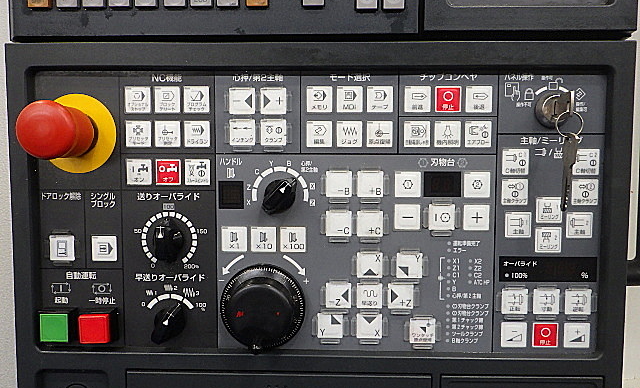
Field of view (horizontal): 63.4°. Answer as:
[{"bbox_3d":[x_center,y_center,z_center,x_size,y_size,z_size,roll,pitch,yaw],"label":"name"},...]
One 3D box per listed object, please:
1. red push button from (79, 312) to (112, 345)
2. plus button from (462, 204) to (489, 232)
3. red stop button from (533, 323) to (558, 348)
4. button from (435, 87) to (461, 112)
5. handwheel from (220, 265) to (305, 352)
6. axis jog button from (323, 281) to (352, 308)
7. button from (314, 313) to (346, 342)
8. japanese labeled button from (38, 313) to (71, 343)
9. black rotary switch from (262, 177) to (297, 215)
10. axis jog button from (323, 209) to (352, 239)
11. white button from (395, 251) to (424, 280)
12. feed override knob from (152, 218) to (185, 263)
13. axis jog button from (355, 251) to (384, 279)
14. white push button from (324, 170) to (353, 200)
[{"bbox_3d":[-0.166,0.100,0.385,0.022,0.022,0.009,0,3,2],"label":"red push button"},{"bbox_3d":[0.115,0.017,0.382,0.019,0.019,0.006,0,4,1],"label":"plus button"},{"bbox_3d":[0.170,0.106,0.393,0.019,0.019,0.008,0,3,2],"label":"red stop button"},{"bbox_3d":[0.093,-0.069,0.377,0.019,0.019,0.006,0,4,1],"label":"button"},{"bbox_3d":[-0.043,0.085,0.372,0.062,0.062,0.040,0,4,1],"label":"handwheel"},{"bbox_3d":[0.014,0.076,0.389,0.019,0.019,0.006,0,3,2],"label":"axis jog button"},{"bbox_3d":[0.008,0.100,0.397,0.019,0.019,0.008,0,3,2],"label":"button"},{"bbox_3d":[-0.202,0.102,0.399,0.022,0.022,0.012,0,3,2],"label":"japanese labeled button"},{"bbox_3d":[-0.029,0.002,0.378,0.025,0.026,0.018,0,4,1],"label":"black rotary switch"},{"bbox_3d":[0.015,0.022,0.392,0.019,0.019,0.008,0,3,2],"label":"axis jog button"},{"bbox_3d":[0.068,0.054,0.393,0.019,0.019,0.008,0,3,2],"label":"white button"},{"bbox_3d":[-0.114,0.035,0.381,0.024,0.029,0.018,0,4,1],"label":"feed override knob"},{"bbox_3d":[0.037,0.053,0.386,0.019,0.019,0.006,0,4,1],"label":"axis jog button"},{"bbox_3d":[0.014,-0.007,0.384,0.019,0.019,0.006,0,3,2],"label":"white push button"}]

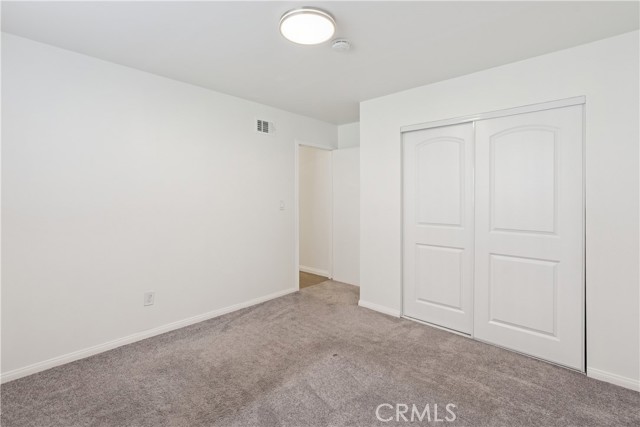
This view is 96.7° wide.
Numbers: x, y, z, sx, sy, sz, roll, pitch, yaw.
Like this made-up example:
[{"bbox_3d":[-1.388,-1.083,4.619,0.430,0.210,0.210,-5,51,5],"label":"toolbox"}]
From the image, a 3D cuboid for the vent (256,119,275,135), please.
[{"bbox_3d":[-0.670,-1.081,3.545,0.020,0.175,0.300,2,3,44],"label":"vent"}]

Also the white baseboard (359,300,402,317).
[{"bbox_3d":[0.662,1.080,3.235,0.530,0.077,0.016,2,3,42],"label":"white baseboard"}]

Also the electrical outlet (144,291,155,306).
[{"bbox_3d":[-1.568,0.789,2.620,0.012,0.119,0.076,2,3,44],"label":"electrical outlet"}]

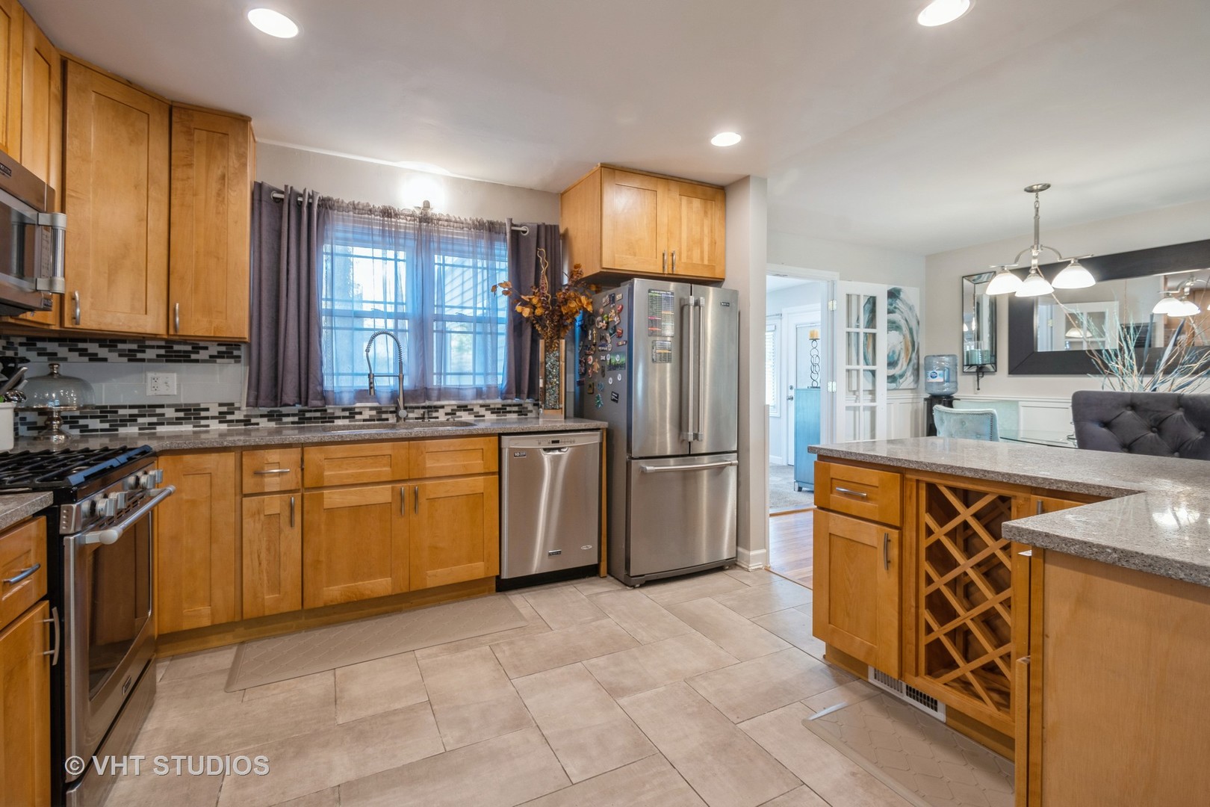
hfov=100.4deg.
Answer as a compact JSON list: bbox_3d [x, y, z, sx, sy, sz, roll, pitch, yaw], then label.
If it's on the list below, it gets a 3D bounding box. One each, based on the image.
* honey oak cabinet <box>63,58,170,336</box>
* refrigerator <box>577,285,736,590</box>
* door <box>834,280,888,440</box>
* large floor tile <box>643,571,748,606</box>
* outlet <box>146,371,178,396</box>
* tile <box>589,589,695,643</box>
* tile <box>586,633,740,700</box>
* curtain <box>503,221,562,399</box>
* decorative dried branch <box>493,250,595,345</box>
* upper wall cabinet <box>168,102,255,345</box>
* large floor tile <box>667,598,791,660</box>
[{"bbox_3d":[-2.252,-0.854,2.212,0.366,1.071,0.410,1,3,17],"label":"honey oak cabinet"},{"bbox_3d":[0.336,0.141,3.386,0.838,1.778,0.722,-1,3,-29],"label":"refrigerator"},{"bbox_3d":[2.455,-0.071,4.824,0.585,2.140,0.040,0,1,-17],"label":"door"},{"bbox_3d":[0.496,1.046,2.836,0.581,0.010,0.289,-1,1,-26],"label":"large floor tile"},{"bbox_3d":[-2.289,-0.102,2.606,0.119,0.119,0.012,-1,3,-29],"label":"outlet"},{"bbox_3d":[0.173,1.083,2.618,0.313,0.012,0.587,-1,3,-29],"label":"tile"},{"bbox_3d":[0.249,1.107,2.161,0.616,0.012,0.298,-1,3,-29],"label":"tile"},{"bbox_3d":[-0.485,-0.627,3.371,0.416,1.199,0.090,-1,1,-26],"label":"curtain"},{"bbox_3d":[-0.372,-0.657,3.168,0.626,0.564,0.404,-1,3,-29],"label":"decorative dried branch"},{"bbox_3d":[-1.962,-0.856,2.548,0.297,1.069,0.335,-1,1,-26],"label":"upper wall cabinet"},{"bbox_3d":[0.560,1.052,2.379,0.289,0.010,0.581,-1,1,-26],"label":"large floor tile"}]

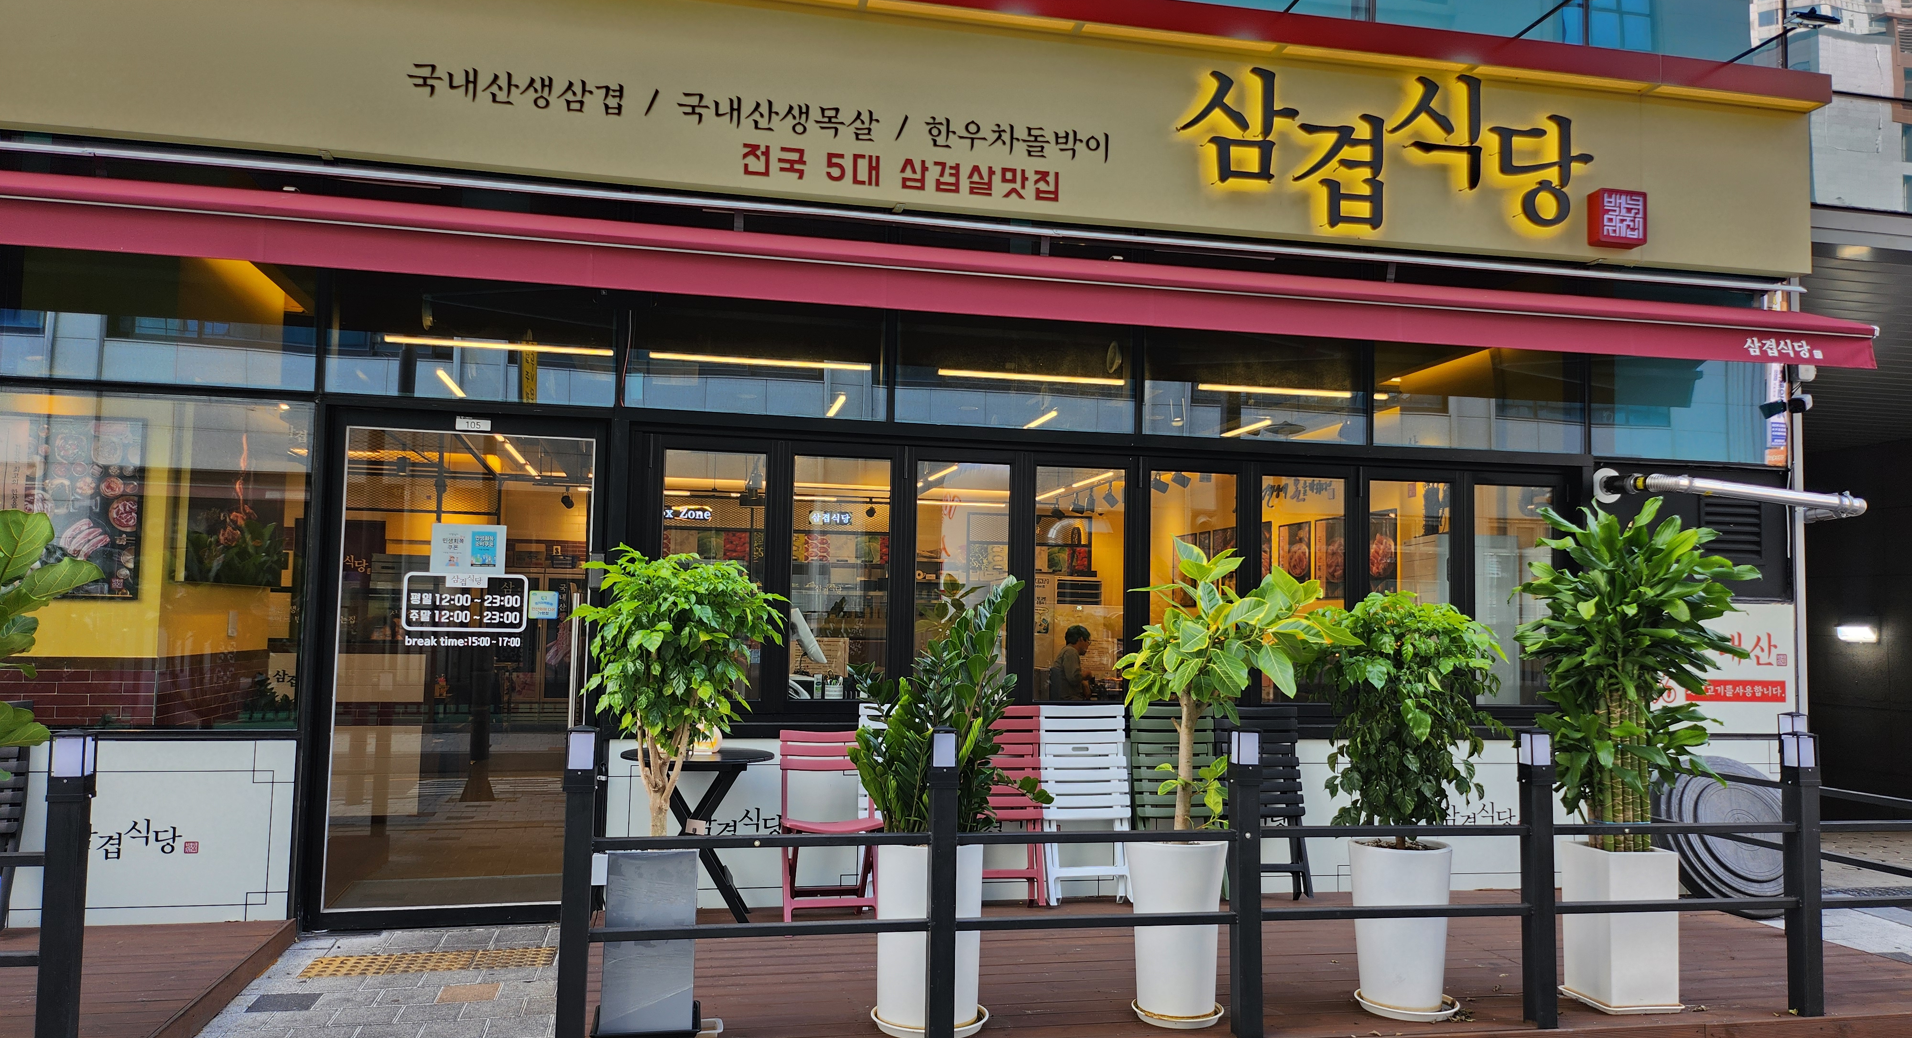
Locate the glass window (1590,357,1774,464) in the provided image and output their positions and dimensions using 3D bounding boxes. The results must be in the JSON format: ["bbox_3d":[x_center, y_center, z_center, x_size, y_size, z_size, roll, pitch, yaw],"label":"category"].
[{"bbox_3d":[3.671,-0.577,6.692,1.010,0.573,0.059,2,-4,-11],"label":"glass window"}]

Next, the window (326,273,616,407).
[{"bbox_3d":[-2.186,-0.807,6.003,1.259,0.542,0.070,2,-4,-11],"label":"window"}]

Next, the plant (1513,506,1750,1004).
[{"bbox_3d":[2.432,0.800,4.714,0.985,1.747,0.832,2,-4,-11],"label":"plant"}]

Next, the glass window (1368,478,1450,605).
[{"bbox_3d":[2.359,0.382,6.861,0.464,1.154,0.070,2,-4,-11],"label":"glass window"}]

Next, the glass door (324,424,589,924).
[{"bbox_3d":[-2.201,0.660,5.910,1.078,2.127,0.070,2,-4,-11],"label":"glass door"}]

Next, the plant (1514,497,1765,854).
[{"bbox_3d":[2.534,0.583,4.982,0.800,1.310,0.760,2,-4,-11],"label":"plant"}]

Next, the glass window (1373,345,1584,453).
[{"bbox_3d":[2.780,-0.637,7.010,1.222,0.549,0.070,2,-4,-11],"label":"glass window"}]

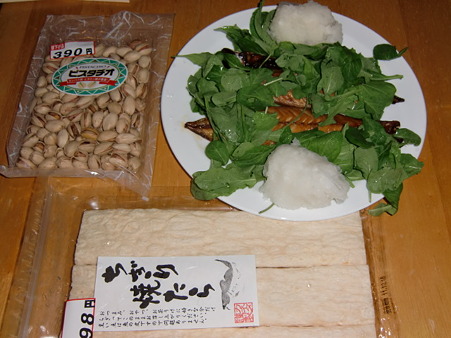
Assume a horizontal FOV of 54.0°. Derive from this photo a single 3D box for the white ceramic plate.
[{"bbox_3d":[0.066,-0.066,0.455,0.262,0.024,0.262,0,63,3],"label":"white ceramic plate"}]

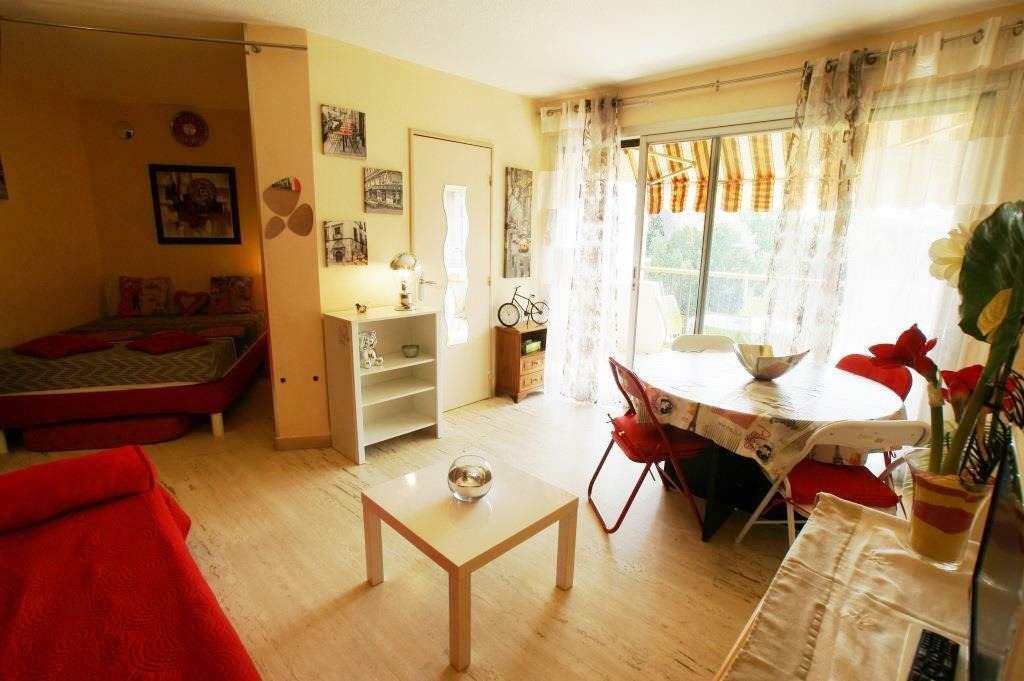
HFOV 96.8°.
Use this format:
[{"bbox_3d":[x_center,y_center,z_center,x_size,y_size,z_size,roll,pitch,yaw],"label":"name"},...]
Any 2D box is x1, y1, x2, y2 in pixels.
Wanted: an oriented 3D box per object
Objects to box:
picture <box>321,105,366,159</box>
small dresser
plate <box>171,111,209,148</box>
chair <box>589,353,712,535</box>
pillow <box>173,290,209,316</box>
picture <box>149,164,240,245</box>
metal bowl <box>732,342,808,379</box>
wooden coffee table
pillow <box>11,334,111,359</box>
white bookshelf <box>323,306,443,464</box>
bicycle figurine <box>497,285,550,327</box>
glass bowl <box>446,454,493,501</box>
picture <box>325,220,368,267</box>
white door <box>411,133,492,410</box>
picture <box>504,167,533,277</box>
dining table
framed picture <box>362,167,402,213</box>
[{"bbox_3d":[-1.005,-1.250,2.750,0.030,0.272,0.277,11,15,43],"label":"picture"},{"bbox_3d":[0.074,0.181,4.023,0.370,0.610,0.320,-10,16,-41],"label":"small dresser"},{"bbox_3d":[-3.066,-2.006,4.323,0.345,0.345,0.040,-1,11,-10],"label":"plate"},{"bbox_3d":[0.642,0.492,2.245,0.460,0.780,0.430,2,11,6],"label":"chair"},{"bbox_3d":[-3.170,-0.366,4.497,0.330,0.260,0.120,-1,11,-10],"label":"pillow"},{"bbox_3d":[-3.092,-1.326,4.450,0.720,0.700,0.030,-1,11,-10],"label":"picture"},{"bbox_3d":[1.134,0.100,2.015,0.290,0.130,0.260,4,12,14],"label":"metal bowl"},{"bbox_3d":[-0.159,0.781,1.779,0.580,0.378,0.580,-9,15,-44],"label":"wooden coffee table"},{"bbox_3d":[-3.554,0.033,3.614,0.440,0.120,0.440,4,11,15],"label":"pillow"},{"bbox_3d":[-0.836,0.259,3.012,0.365,0.880,0.625,11,15,43],"label":"white bookshelf"},{"bbox_3d":[0.123,-0.298,4.032,0.490,0.340,0.100,-5,13,-26],"label":"bicycle figurine"},{"bbox_3d":[-0.157,0.516,1.695,0.160,0.133,0.160,1,12,0],"label":"glass bowl"},{"bbox_3d":[-1.038,-0.611,2.880,0.275,0.280,0.030,-10,16,-42],"label":"picture"},{"bbox_3d":[-0.437,-0.446,3.485,0.730,2.030,0.060,-10,16,-42],"label":"white door"},{"bbox_3d":[0.063,-0.979,3.843,0.300,0.890,0.030,-10,16,-42],"label":"picture"},{"bbox_3d":[1.119,0.515,2.157,1.090,0.740,1.090,1,12,0],"label":"dining table"},{"bbox_3d":[-0.837,-0.974,2.991,0.275,0.280,0.030,-10,16,-42],"label":"framed picture"}]

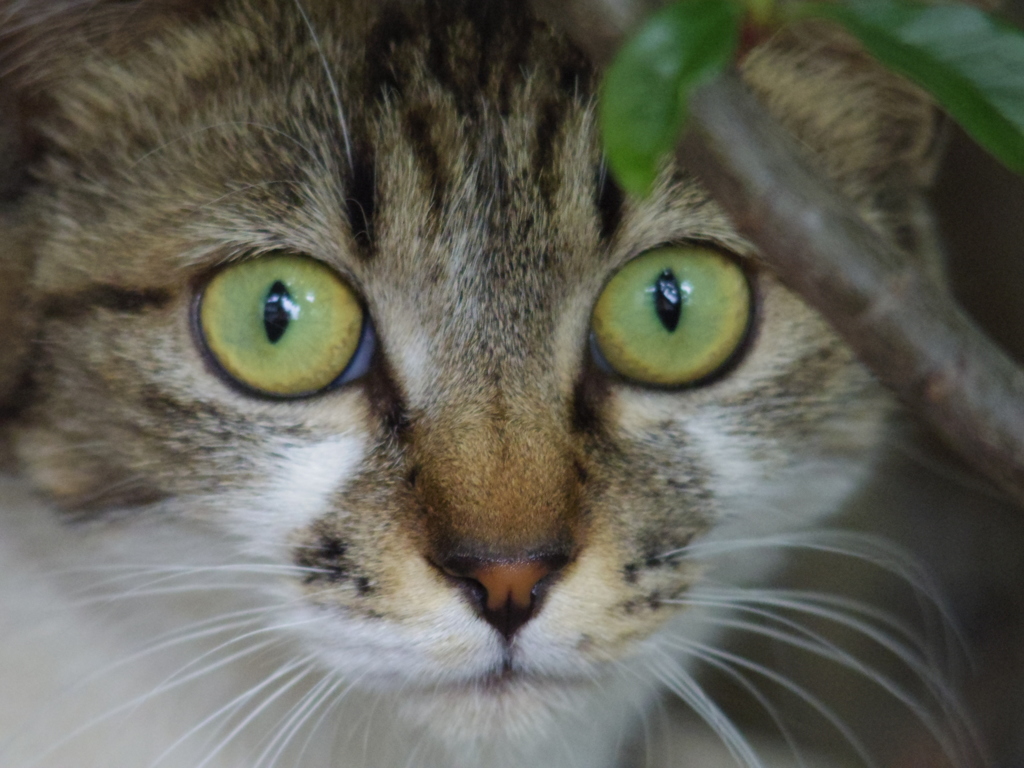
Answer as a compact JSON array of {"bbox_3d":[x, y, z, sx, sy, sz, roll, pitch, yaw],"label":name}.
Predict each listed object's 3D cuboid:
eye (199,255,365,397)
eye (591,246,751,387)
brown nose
[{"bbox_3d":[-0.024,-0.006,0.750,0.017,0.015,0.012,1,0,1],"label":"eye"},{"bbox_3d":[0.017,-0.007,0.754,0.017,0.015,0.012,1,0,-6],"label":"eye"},{"bbox_3d":[-0.001,0.022,0.728,0.013,0.009,0.010,1,3,-4],"label":"brown nose"}]

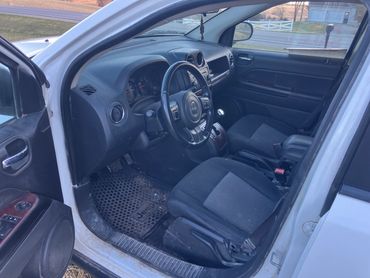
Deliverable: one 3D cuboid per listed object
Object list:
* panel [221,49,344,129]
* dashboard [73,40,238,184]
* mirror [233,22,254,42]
[{"bbox_3d":[0.677,-0.326,2.165,0.960,0.580,0.120,15,29,29],"label":"panel"},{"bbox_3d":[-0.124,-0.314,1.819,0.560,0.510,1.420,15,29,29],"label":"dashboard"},{"bbox_3d":[0.437,-0.853,2.371,0.130,0.170,0.250,20,31,36],"label":"mirror"}]

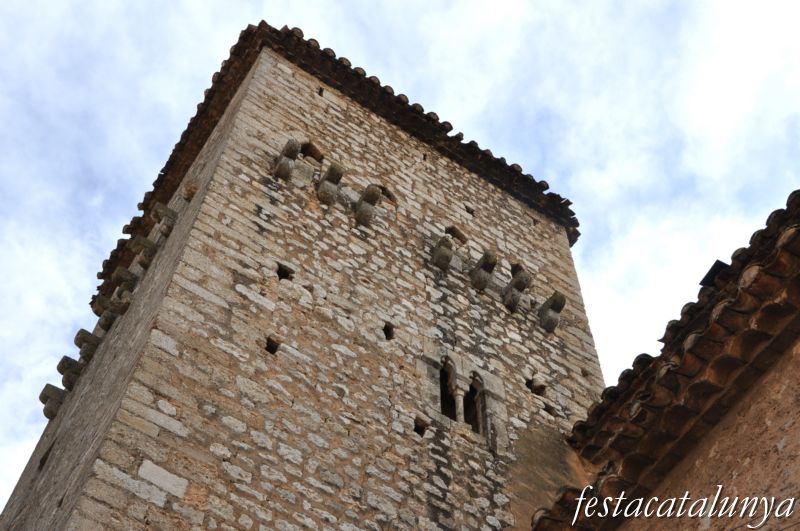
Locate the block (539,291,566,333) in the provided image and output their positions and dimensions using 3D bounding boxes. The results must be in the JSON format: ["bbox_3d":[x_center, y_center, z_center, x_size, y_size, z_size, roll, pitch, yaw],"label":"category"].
[{"bbox_3d":[1.932,0.590,13.490,0.188,0.447,0.320,30,-64,-14],"label":"block"}]

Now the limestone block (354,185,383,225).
[{"bbox_3d":[-0.374,-0.711,12.718,0.185,0.440,0.318,30,-64,-14],"label":"limestone block"}]

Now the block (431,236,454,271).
[{"bbox_3d":[0.533,-0.140,13.055,0.191,0.427,0.205,30,-64,-14],"label":"block"}]

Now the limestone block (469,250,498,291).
[{"bbox_3d":[1.032,0.065,13.202,0.199,0.419,0.333,30,-64,-14],"label":"limestone block"}]

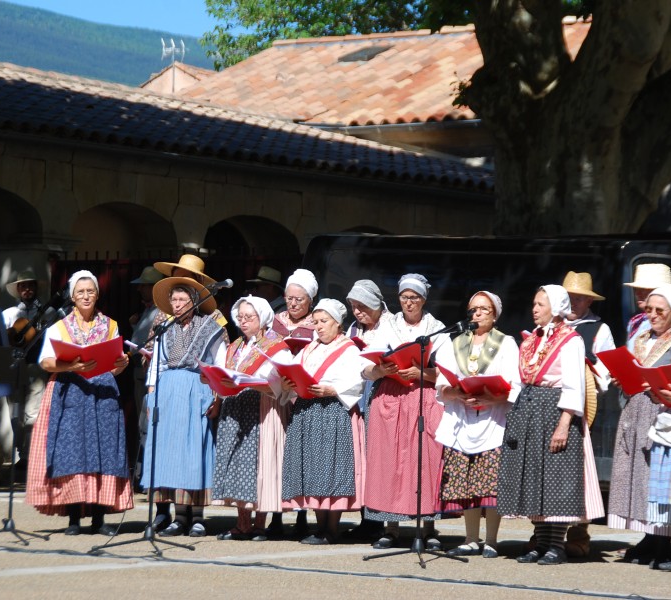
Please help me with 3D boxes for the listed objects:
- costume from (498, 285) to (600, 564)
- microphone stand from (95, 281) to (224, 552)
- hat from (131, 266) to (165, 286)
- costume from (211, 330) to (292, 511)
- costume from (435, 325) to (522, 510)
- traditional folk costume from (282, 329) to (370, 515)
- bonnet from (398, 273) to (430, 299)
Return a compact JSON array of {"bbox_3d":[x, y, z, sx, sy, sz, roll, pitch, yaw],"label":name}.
[{"bbox_3d":[1.249,0.726,20.600,0.580,1.620,0.580,-1,-3,43],"label":"costume"},{"bbox_3d":[-0.982,0.658,20.347,0.820,1.570,0.620,2,0,-37],"label":"microphone stand"},{"bbox_3d":[-1.331,-0.176,25.400,0.340,0.130,0.310,2,0,0],"label":"hat"},{"bbox_3d":[-0.527,0.756,22.150,0.540,1.170,0.500,2,0,34],"label":"costume"},{"bbox_3d":[0.837,0.704,20.800,0.500,1.110,0.420,2,0,18],"label":"costume"},{"bbox_3d":[-0.066,0.746,21.320,0.520,1.080,0.450,2,0,30],"label":"traditional folk costume"},{"bbox_3d":[0.475,-0.082,21.350,0.190,0.165,0.230,2,0,14],"label":"bonnet"}]

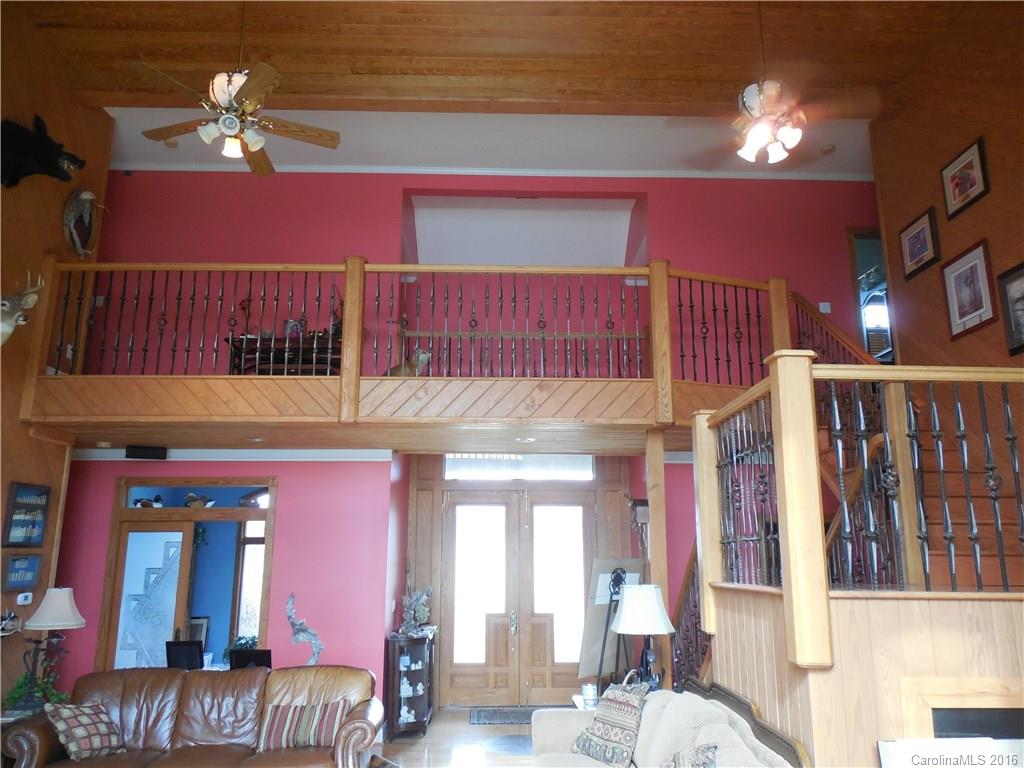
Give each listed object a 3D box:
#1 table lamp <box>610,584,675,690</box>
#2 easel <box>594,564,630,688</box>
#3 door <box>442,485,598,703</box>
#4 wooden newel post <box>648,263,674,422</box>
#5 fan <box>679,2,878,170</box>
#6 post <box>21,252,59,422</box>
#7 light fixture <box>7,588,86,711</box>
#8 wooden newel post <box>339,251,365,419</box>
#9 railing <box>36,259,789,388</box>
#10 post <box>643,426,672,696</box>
[{"bbox_3d":[0.979,1.872,5.339,0.460,0.820,0.460,1,-12,-1],"label":"table lamp"},{"bbox_3d":[0.938,2.421,6.447,0.560,1.600,0.500,1,-12,-1],"label":"easel"},{"bbox_3d":[0.079,2.471,8.654,1.830,2.430,0.060,1,-12,-1],"label":"door"},{"bbox_3d":[1.288,-0.351,6.362,0.155,1.450,0.155,1,-12,-1],"label":"wooden newel post"},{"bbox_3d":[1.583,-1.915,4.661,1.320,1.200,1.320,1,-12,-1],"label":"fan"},{"bbox_3d":[-3.993,-0.390,6.299,0.155,1.450,0.155,1,-12,-1],"label":"post"},{"bbox_3d":[-3.179,1.804,5.033,0.440,0.820,0.440,1,-12,-1],"label":"light fixture"},{"bbox_3d":[-1.367,-0.383,6.328,0.155,1.450,0.155,1,-12,-1],"label":"wooden newel post"},{"bbox_3d":[-0.777,-0.521,6.449,6.400,1.020,0.320,1,-12,-1],"label":"railing"},{"bbox_3d":[1.211,1.751,6.086,0.145,2.750,0.145,1,-12,-1],"label":"post"}]

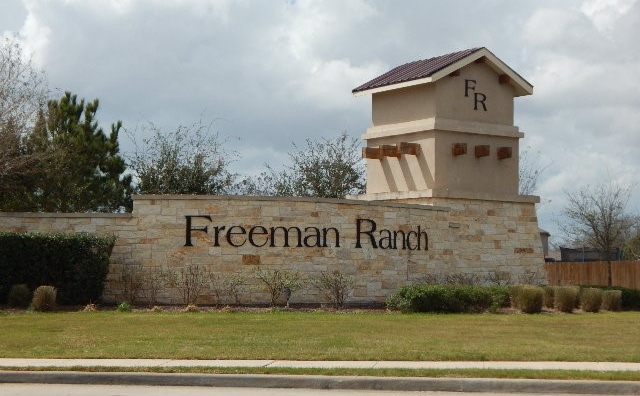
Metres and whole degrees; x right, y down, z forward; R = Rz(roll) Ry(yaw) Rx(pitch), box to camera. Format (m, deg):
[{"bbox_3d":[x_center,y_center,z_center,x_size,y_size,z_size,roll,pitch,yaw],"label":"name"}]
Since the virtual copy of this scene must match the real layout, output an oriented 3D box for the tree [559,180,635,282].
[{"bbox_3d":[12.391,1.729,50.000,3.369,5.098,3.369,1,-4,0],"label":"tree"}]

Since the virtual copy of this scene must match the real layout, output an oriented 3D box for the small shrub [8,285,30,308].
[{"bbox_3d":[-8.341,2.725,31.200,0.664,0.664,0.631,0,-4,0],"label":"small shrub"}]

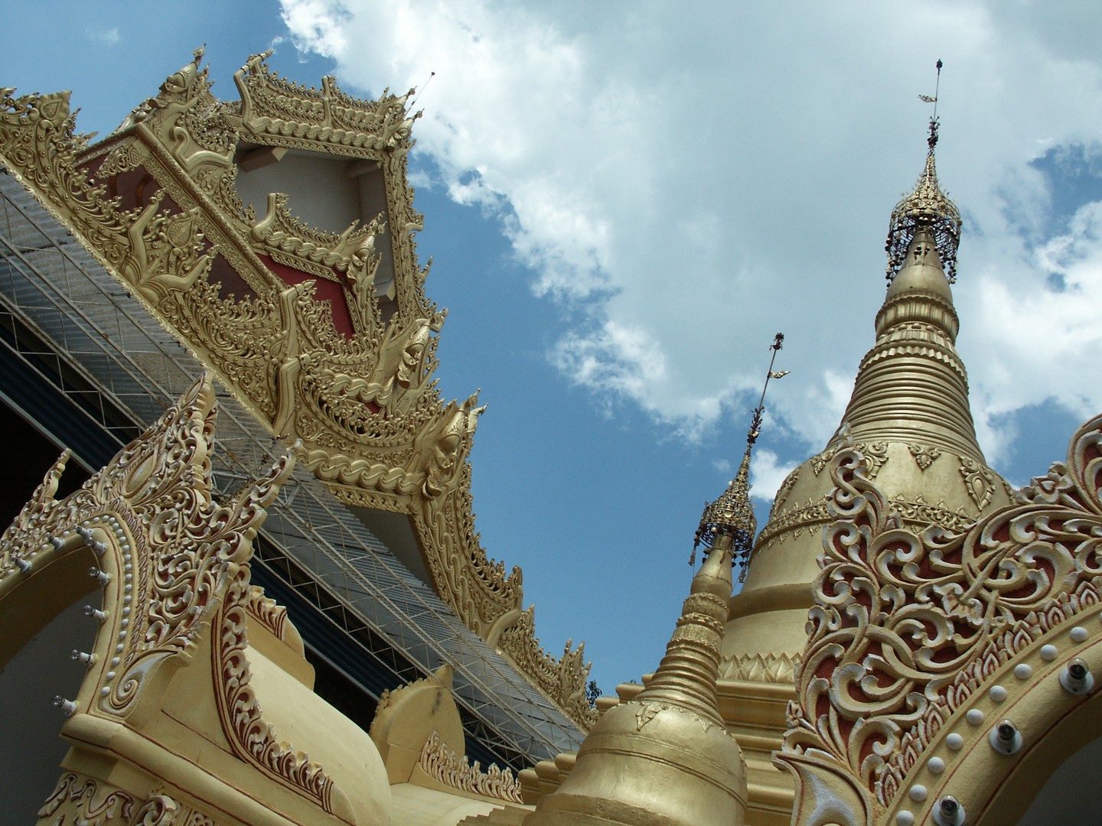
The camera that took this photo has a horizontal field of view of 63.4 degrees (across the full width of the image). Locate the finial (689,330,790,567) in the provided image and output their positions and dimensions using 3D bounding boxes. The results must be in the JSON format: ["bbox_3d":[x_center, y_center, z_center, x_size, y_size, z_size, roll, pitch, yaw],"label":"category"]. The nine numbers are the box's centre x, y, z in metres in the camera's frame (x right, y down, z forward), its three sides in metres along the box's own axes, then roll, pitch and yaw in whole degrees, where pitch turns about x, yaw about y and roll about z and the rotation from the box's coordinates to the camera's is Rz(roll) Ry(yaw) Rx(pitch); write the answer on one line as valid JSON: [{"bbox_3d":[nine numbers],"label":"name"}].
[{"bbox_3d":[1.149,0.145,5.135,0.308,1.934,0.308,14,-42,13],"label":"finial"}]

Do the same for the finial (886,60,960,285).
[{"bbox_3d":[6.841,-4.666,16.029,1.165,7.927,1.165,5,-45,22],"label":"finial"}]

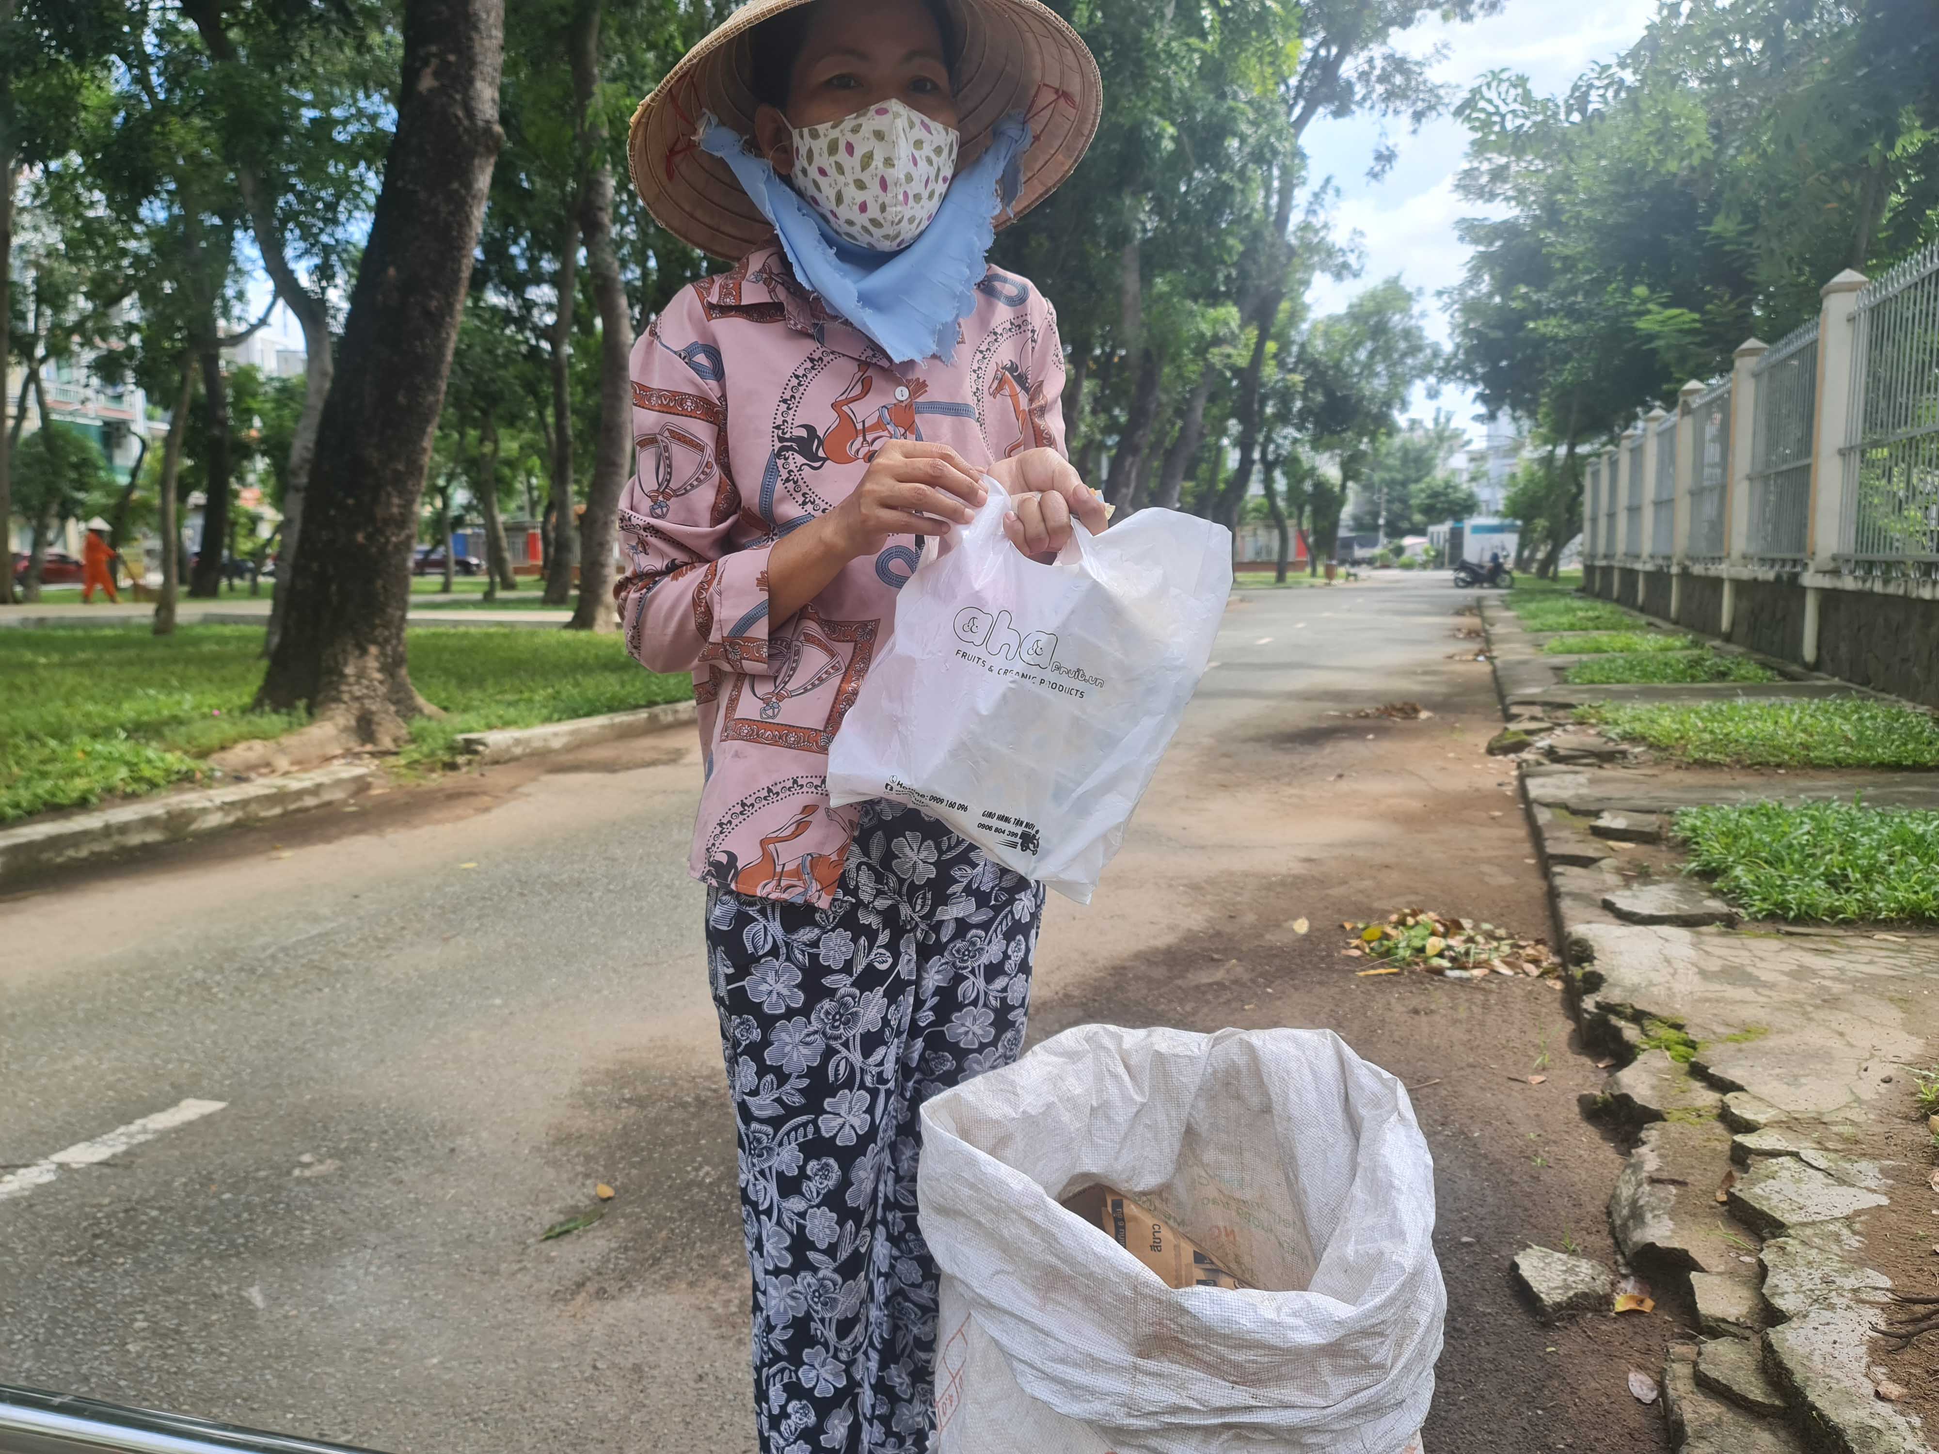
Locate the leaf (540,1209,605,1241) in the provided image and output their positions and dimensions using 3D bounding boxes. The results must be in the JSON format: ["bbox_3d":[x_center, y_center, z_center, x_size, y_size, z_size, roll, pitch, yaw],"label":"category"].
[{"bbox_3d":[-0.674,0.840,2.378,0.046,0.015,0.133,5,9,38],"label":"leaf"}]

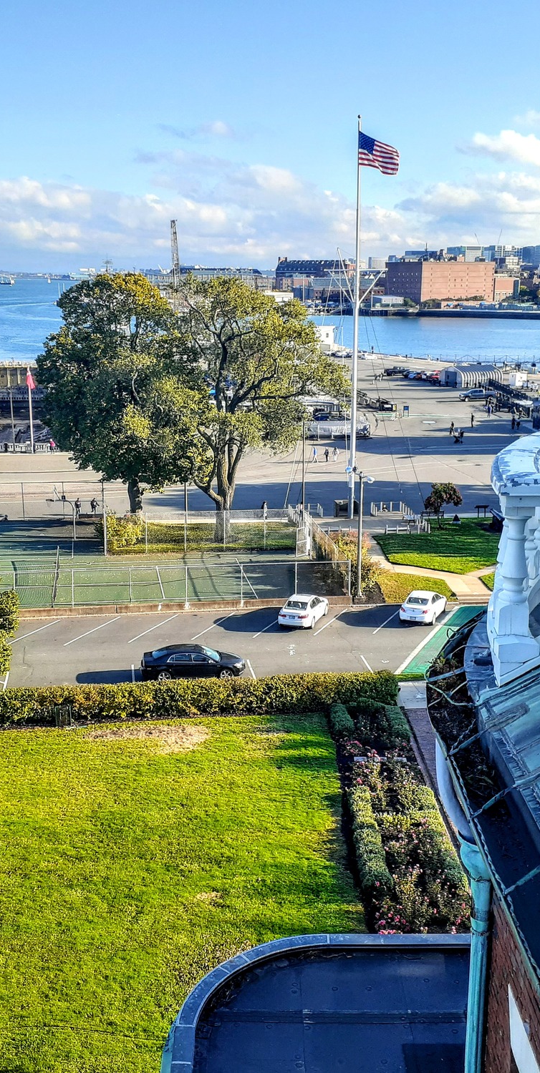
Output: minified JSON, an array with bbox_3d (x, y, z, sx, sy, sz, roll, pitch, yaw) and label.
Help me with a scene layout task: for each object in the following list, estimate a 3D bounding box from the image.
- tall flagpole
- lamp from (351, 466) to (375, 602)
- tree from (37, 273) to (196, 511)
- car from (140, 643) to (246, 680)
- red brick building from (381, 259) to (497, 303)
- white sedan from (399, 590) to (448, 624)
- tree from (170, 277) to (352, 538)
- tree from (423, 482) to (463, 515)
[{"bbox_3d":[6.683,-16.492,87.175,0.450,30.909,0.450,0,13,0],"label":"tall flagpole"},{"bbox_3d":[5.261,-0.189,63.450,0.600,7.365,2.300,-6,15,-23],"label":"lamp"},{"bbox_3d":[-12.081,-11.097,89.330,12.838,19.415,13.000,0,13,0],"label":"tree"},{"bbox_3d":[-3.499,5.921,52.551,4.870,1.450,1.790,-1,13,-4],"label":"car"},{"bbox_3d":[109.975,-165.434,725.376,52.343,24.751,48.662,-5,14,-20],"label":"red brick building"},{"bbox_3d":[8.430,3.674,60.630,1.820,1.470,4.800,5,15,21],"label":"white sedan"},{"bbox_3d":[-0.758,-8.801,80.060,12.931,19.021,13.000,0,13,0],"label":"tree"},{"bbox_3d":[12.875,-2.326,83.235,2.850,3.492,2.800,0,13,0],"label":"tree"}]

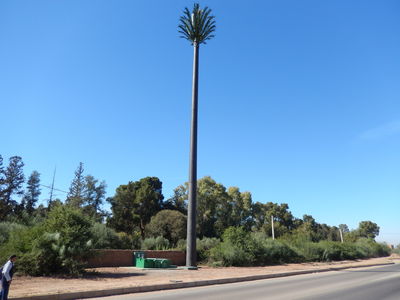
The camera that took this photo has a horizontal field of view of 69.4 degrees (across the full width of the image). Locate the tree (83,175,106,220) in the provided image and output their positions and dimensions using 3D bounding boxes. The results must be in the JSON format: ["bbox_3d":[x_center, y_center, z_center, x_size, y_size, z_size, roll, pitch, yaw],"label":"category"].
[{"bbox_3d":[-16.852,10.217,45.140,3.800,13.170,3.600,0,-20,0],"label":"tree"}]

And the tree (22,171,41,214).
[{"bbox_3d":[-28.221,10.256,47.215,3.200,14.300,3.200,0,-20,0],"label":"tree"}]

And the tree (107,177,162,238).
[{"bbox_3d":[-8.940,9.336,40.171,7.400,11.620,6.600,0,-20,0],"label":"tree"}]

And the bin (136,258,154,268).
[{"bbox_3d":[-4.999,10.339,26.344,1.200,0.830,1.050,13,-23,-31],"label":"bin"}]

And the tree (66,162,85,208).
[{"bbox_3d":[-19.844,9.235,45.481,3.800,15.200,3.800,0,-20,0],"label":"tree"}]

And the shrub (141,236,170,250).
[{"bbox_3d":[-4.681,10.530,30.205,2.900,2.750,2.400,0,-20,0],"label":"shrub"}]

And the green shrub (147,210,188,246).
[{"bbox_3d":[-4.017,10.444,35.014,5.200,6.150,4.800,0,-20,0],"label":"green shrub"}]

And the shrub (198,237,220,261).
[{"bbox_3d":[0.736,9.932,28.311,2.800,2.790,2.500,0,-20,0],"label":"shrub"}]

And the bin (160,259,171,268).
[{"bbox_3d":[-3.244,10.610,26.996,1.050,0.830,1.000,13,-23,-31],"label":"bin"}]

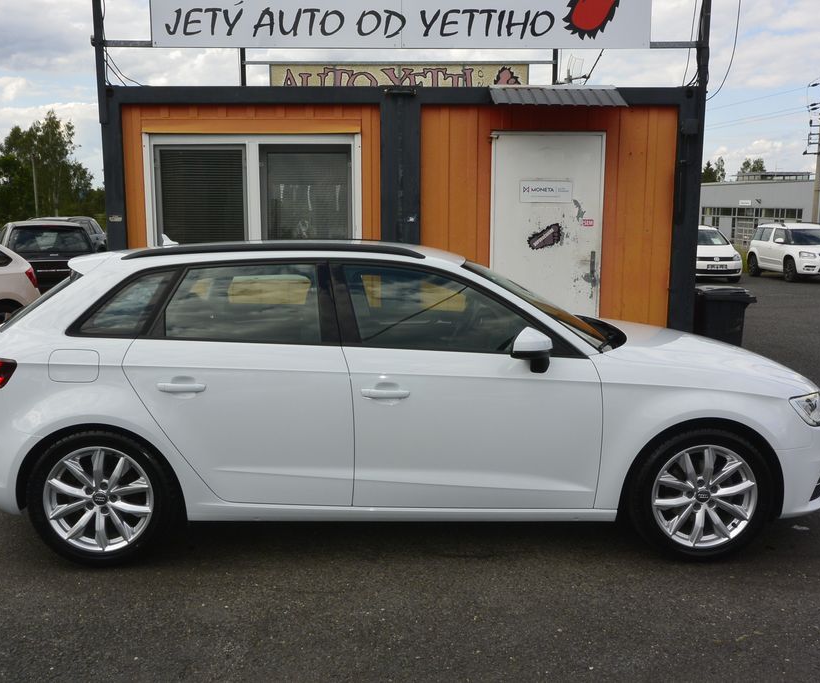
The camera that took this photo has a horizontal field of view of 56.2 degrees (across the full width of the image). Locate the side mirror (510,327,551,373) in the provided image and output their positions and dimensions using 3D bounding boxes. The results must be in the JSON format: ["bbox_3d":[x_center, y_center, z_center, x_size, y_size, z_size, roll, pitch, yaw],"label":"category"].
[{"bbox_3d":[0.521,0.037,3.244,0.180,0.205,0.220,0,8,-2],"label":"side mirror"}]

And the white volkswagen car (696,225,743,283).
[{"bbox_3d":[8.140,-2.551,22.265,1.780,1.540,4.400,0,8,3],"label":"white volkswagen car"}]

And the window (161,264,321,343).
[{"bbox_3d":[-0.712,-0.165,3.328,0.680,0.370,0.060,0,-14,-2],"label":"window"}]

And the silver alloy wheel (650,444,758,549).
[{"bbox_3d":[1.295,0.673,3.461,0.470,0.470,0.180,0,8,-2],"label":"silver alloy wheel"}]

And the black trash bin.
[{"bbox_3d":[2.736,0.005,6.934,0.550,0.950,0.490,1,8,8],"label":"black trash bin"}]

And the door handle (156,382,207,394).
[{"bbox_3d":[-0.962,0.196,3.242,0.212,0.043,0.048,0,8,-2],"label":"door handle"}]

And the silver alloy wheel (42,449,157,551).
[{"bbox_3d":[-1.343,0.670,3.395,0.470,0.470,0.190,0,8,-2],"label":"silver alloy wheel"}]

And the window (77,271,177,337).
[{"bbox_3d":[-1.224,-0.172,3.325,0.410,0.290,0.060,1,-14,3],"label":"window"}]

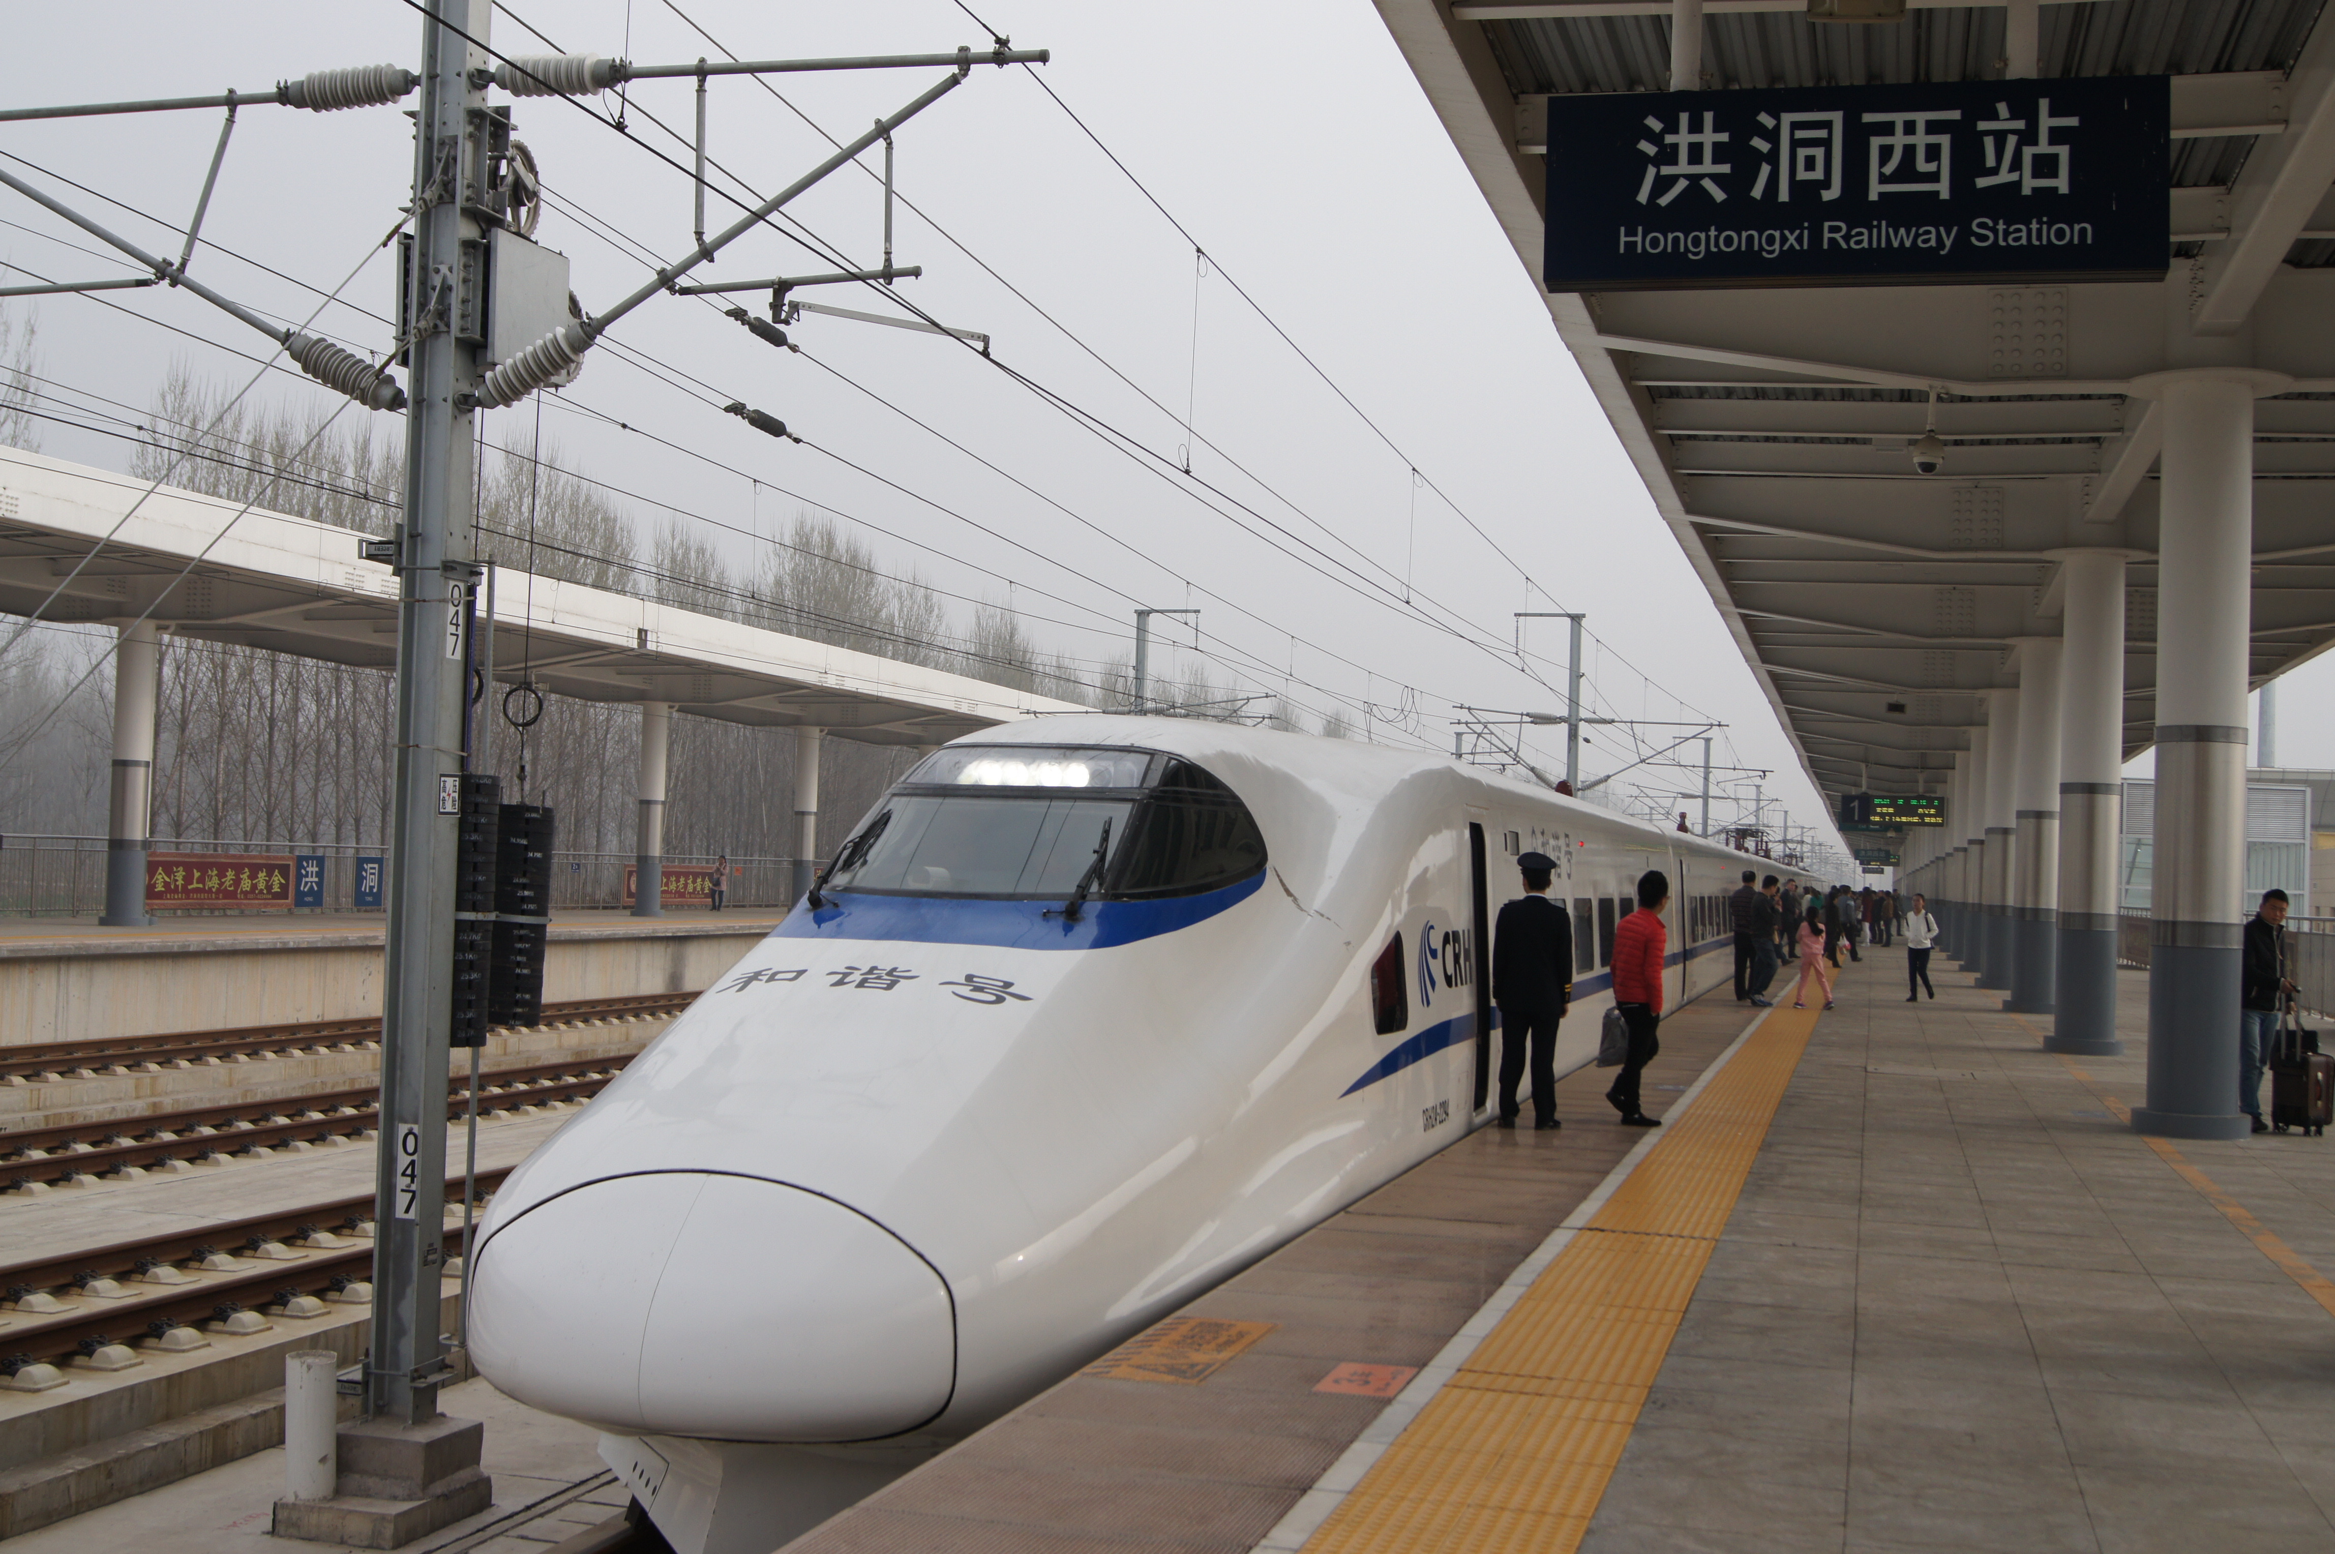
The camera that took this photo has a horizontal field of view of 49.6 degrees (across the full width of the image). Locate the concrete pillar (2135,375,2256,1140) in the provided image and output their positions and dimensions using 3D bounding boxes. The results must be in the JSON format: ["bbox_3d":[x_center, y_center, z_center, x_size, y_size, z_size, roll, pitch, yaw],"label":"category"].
[{"bbox_3d":[6.874,-0.120,16.793,0.710,5.020,0.710,1,-2,16],"label":"concrete pillar"}]

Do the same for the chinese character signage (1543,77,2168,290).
[{"bbox_3d":[2.364,-2.042,8.767,2.070,0.665,0.160,1,-2,16],"label":"chinese character signage"}]

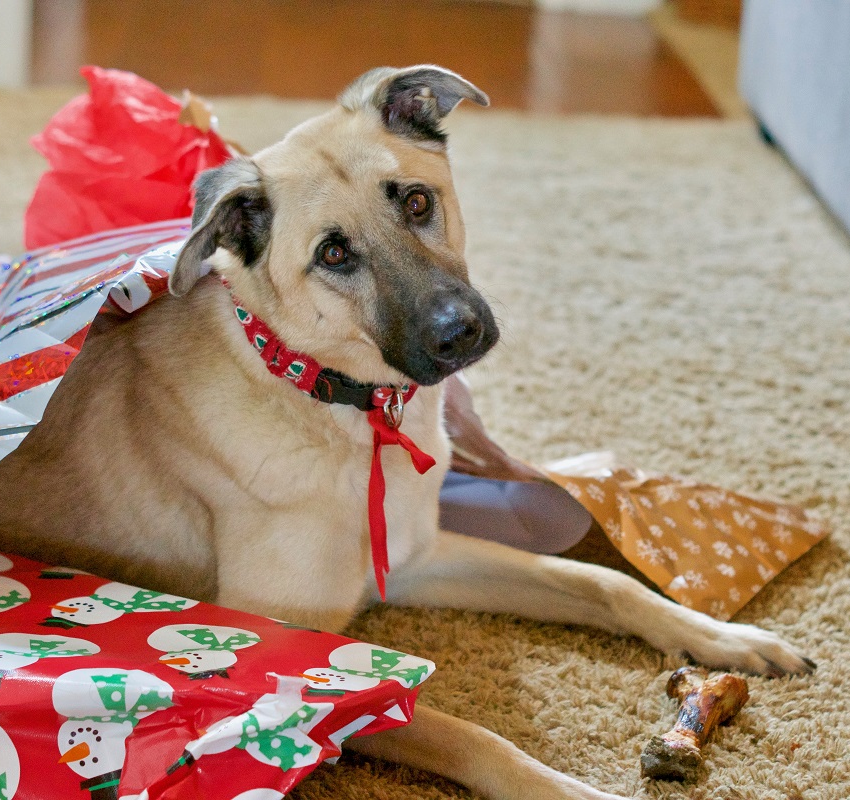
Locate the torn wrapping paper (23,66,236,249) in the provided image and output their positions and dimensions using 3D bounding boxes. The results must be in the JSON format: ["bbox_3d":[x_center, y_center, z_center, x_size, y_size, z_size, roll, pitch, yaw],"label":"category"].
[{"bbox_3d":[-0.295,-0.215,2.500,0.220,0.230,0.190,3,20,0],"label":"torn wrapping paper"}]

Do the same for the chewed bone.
[{"bbox_3d":[0.207,0.250,1.933,0.064,0.045,0.138,8,21,14],"label":"chewed bone"}]

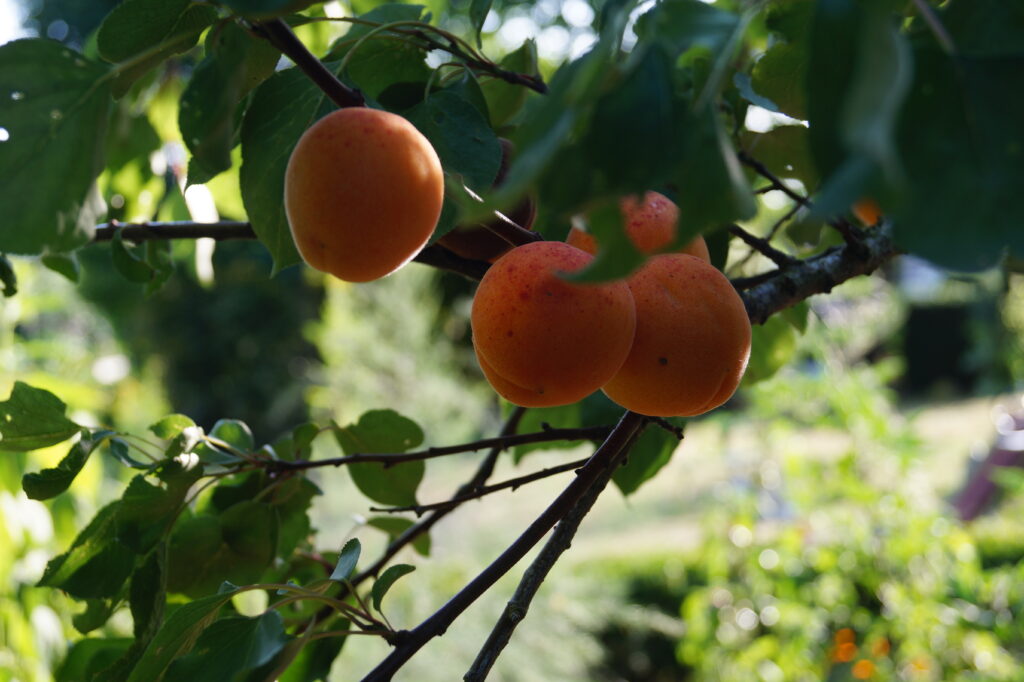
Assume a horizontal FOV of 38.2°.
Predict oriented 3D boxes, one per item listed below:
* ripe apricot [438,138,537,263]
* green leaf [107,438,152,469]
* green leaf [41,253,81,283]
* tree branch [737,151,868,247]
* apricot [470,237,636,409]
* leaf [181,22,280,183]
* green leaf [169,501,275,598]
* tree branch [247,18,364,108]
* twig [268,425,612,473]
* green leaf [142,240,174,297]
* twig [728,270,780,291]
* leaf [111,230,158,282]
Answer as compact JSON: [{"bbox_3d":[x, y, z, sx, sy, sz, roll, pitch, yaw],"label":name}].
[{"bbox_3d":[-0.013,-0.050,0.530,0.046,0.046,0.046,0,3,0],"label":"ripe apricot"},{"bbox_3d":[-0.126,0.037,0.485,0.016,0.006,0.006,30,0,0],"label":"green leaf"},{"bbox_3d":[-0.153,-0.025,0.500,0.014,0.011,0.008,0,3,0],"label":"green leaf"},{"bbox_3d":[0.098,-0.048,0.500,0.056,0.007,0.007,36,0,0],"label":"tree branch"},{"bbox_3d":[0.012,-0.005,0.430,0.048,0.048,0.048,0,3,0],"label":"apricot"},{"bbox_3d":[-0.088,-0.072,0.455,0.026,0.051,0.015,15,0,0],"label":"leaf"},{"bbox_3d":[-0.102,0.073,0.520,0.039,0.035,0.015,0,3,0],"label":"green leaf"},{"bbox_3d":[-0.059,-0.080,0.425,0.042,0.008,0.008,38,0,0],"label":"tree branch"},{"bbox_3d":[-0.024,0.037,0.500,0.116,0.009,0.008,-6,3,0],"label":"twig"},{"bbox_3d":[-0.132,-0.027,0.550,0.012,0.021,0.011,0,3,0],"label":"green leaf"},{"bbox_3d":[0.079,-0.020,0.485,0.019,0.004,0.004,-17,0,0],"label":"twig"},{"bbox_3d":[-0.140,-0.032,0.550,0.017,0.020,0.012,0,3,0],"label":"leaf"}]

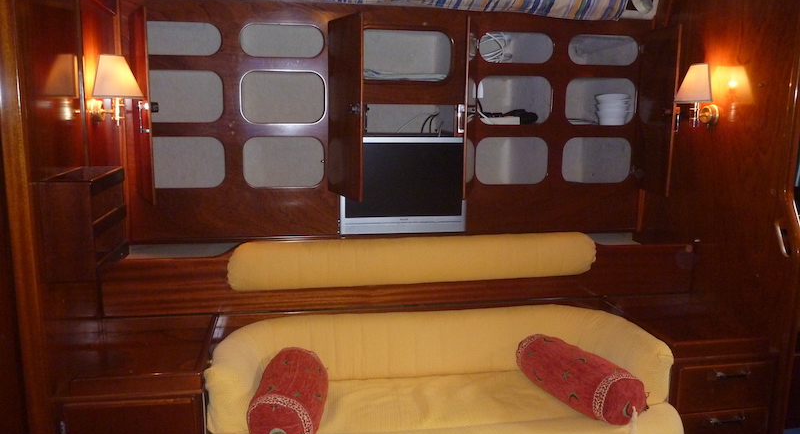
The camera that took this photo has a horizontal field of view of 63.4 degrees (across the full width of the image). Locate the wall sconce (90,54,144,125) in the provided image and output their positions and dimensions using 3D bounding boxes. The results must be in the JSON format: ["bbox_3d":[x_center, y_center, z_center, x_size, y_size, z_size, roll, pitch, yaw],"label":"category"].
[{"bbox_3d":[-0.817,-0.363,1.854,0.151,0.197,0.128,-1,10,-10],"label":"wall sconce"}]

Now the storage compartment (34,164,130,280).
[{"bbox_3d":[-0.799,0.009,1.662,0.109,0.238,0.311,-1,10,-10],"label":"storage compartment"}]

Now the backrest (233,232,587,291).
[{"bbox_3d":[0.059,0.138,2.075,1.181,0.145,0.117,-1,10,-10],"label":"backrest"}]

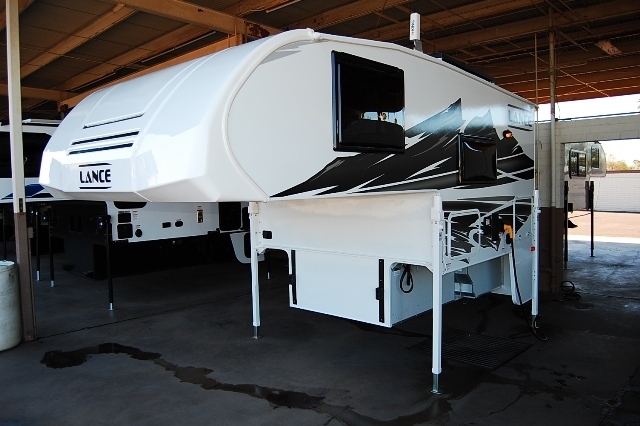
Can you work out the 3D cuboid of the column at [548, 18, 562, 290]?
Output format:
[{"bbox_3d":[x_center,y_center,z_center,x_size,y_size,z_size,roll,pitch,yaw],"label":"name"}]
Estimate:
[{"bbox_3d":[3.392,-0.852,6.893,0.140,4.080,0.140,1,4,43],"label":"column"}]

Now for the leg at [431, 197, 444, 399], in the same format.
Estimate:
[{"bbox_3d":[0.901,0.629,3.706,0.085,1.540,0.085,1,4,43],"label":"leg"}]

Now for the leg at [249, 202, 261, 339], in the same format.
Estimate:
[{"bbox_3d":[-0.705,0.603,5.167,0.090,1.510,0.090,1,4,43],"label":"leg"}]

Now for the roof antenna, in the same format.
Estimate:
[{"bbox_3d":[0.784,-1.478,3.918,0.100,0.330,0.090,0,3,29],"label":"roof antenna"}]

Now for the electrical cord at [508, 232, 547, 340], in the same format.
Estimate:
[{"bbox_3d":[2.161,0.775,4.994,0.330,1.060,0.300,1,4,43],"label":"electrical cord"}]

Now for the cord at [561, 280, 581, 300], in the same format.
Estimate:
[{"bbox_3d":[3.506,1.098,6.713,0.280,0.180,0.200,1,4,43],"label":"cord"}]

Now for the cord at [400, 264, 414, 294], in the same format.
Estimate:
[{"bbox_3d":[0.762,0.583,4.204,0.060,0.260,0.190,1,4,43],"label":"cord"}]

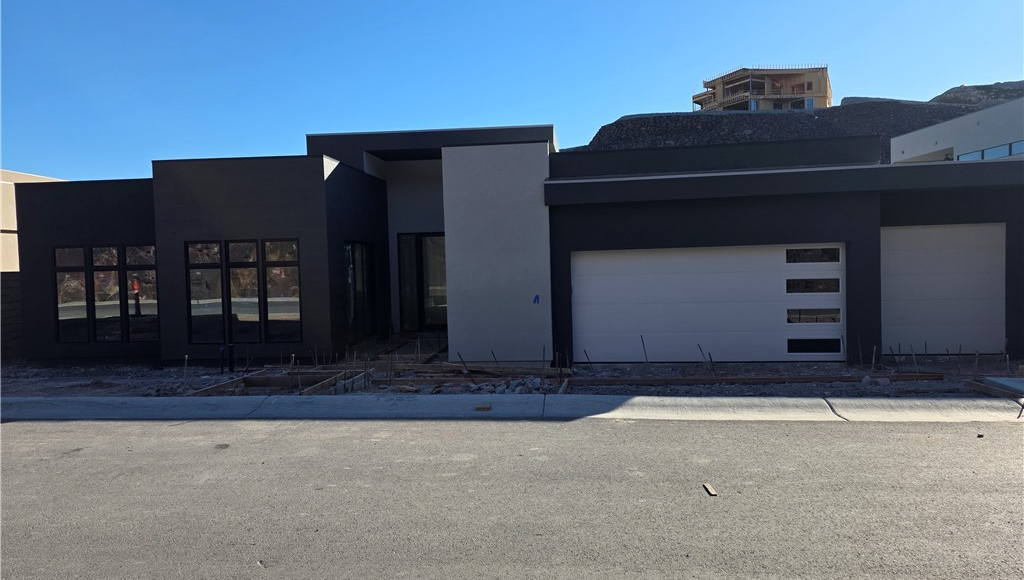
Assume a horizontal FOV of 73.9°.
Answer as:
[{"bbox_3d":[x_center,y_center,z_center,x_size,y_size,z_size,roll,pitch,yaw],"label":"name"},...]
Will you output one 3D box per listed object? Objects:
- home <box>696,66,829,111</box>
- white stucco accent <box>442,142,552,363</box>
[{"bbox_3d":[45.380,-35.810,124.000,21.500,8.000,13.000,-1,2,12],"label":"home"},{"bbox_3d":[-0.265,-0.761,14.597,2.240,4.560,0.600,-1,2,8],"label":"white stucco accent"}]

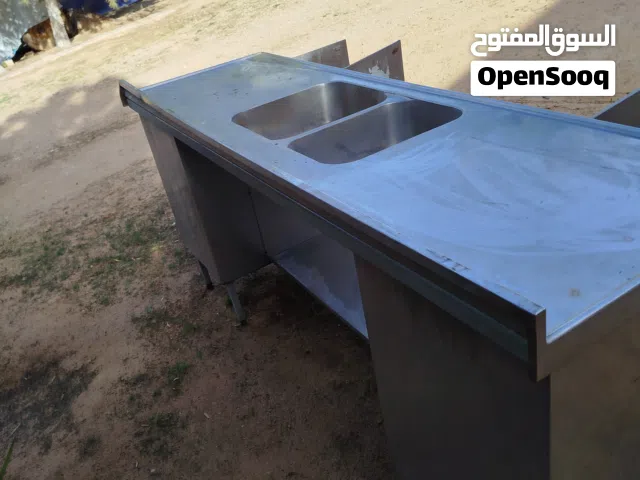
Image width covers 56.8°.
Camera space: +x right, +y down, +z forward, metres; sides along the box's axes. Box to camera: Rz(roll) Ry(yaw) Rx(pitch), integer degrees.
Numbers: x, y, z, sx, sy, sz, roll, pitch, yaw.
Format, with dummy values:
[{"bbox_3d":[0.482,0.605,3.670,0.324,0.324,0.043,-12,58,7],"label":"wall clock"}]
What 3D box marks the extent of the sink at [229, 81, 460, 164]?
[{"bbox_3d":[0.062,-0.284,1.738,0.423,0.165,0.658,-25,32,-22],"label":"sink"}]

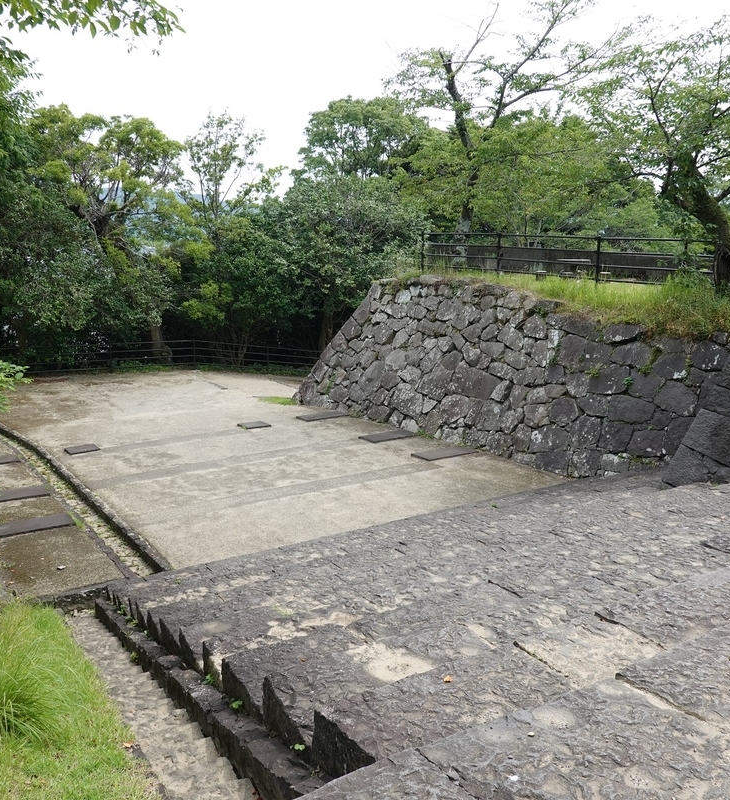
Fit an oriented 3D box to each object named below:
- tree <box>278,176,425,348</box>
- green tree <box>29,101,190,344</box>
[{"bbox_3d":[-0.456,-4.432,27.673,5.000,6.370,4.800,0,12,0],"label":"tree"},{"bbox_3d":[-9.299,-6.196,29.977,5.600,9.240,5.300,0,12,0],"label":"green tree"}]

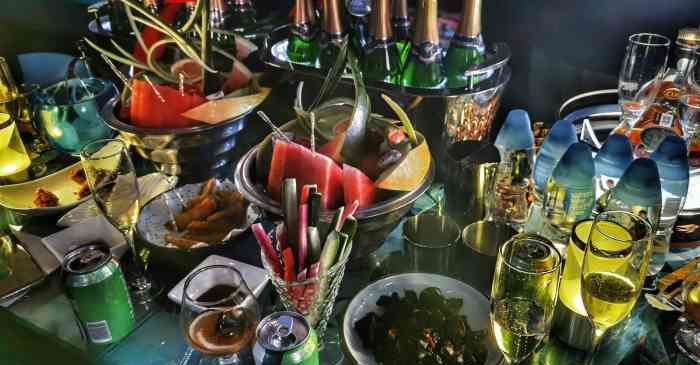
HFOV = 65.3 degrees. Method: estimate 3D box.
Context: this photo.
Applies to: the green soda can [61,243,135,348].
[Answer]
[{"bbox_3d":[-0.315,0.142,0.684,0.066,0.116,0.066,0,30,0],"label":"green soda can"}]

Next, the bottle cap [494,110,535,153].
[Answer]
[{"bbox_3d":[0.260,-0.084,0.854,0.062,0.053,0.062,0,30,0],"label":"bottle cap"}]

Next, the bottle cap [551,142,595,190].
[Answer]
[{"bbox_3d":[0.305,-0.026,0.745,0.060,0.058,0.060,-2,29,1],"label":"bottle cap"}]

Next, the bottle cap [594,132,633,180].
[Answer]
[{"bbox_3d":[0.369,-0.043,0.768,0.056,0.055,0.056,-2,29,1],"label":"bottle cap"}]

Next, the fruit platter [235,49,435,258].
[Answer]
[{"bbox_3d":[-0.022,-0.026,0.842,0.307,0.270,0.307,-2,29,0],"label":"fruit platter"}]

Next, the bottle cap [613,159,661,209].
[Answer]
[{"bbox_3d":[0.376,-0.002,0.708,0.062,0.053,0.062,0,30,0],"label":"bottle cap"}]

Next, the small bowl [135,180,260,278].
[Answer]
[{"bbox_3d":[-0.233,0.077,0.873,0.194,0.073,0.194,-2,29,0],"label":"small bowl"}]

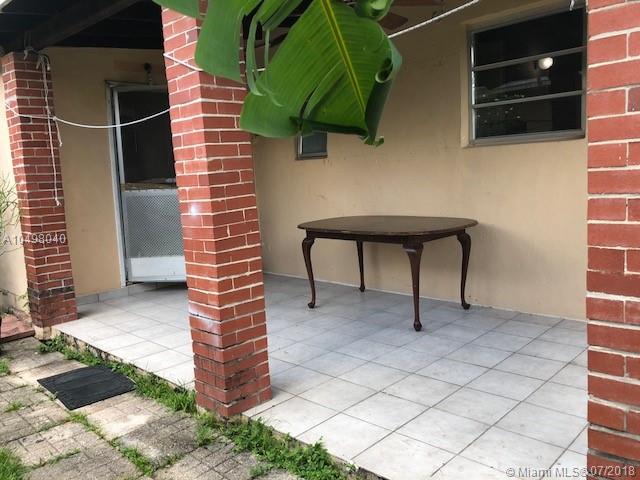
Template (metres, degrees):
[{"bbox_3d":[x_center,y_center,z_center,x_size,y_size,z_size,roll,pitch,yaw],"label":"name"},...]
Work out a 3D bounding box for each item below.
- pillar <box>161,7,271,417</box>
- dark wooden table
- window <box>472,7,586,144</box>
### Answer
[{"bbox_3d":[-0.539,-0.207,2.769,0.303,2.230,0.303,4,10,44],"label":"pillar"},{"bbox_3d":[0.564,0.238,4.591,1.600,0.765,1.060,4,10,44],"label":"dark wooden table"},{"bbox_3d":[1.611,-1.260,4.070,0.940,0.970,0.090,4,10,44],"label":"window"}]

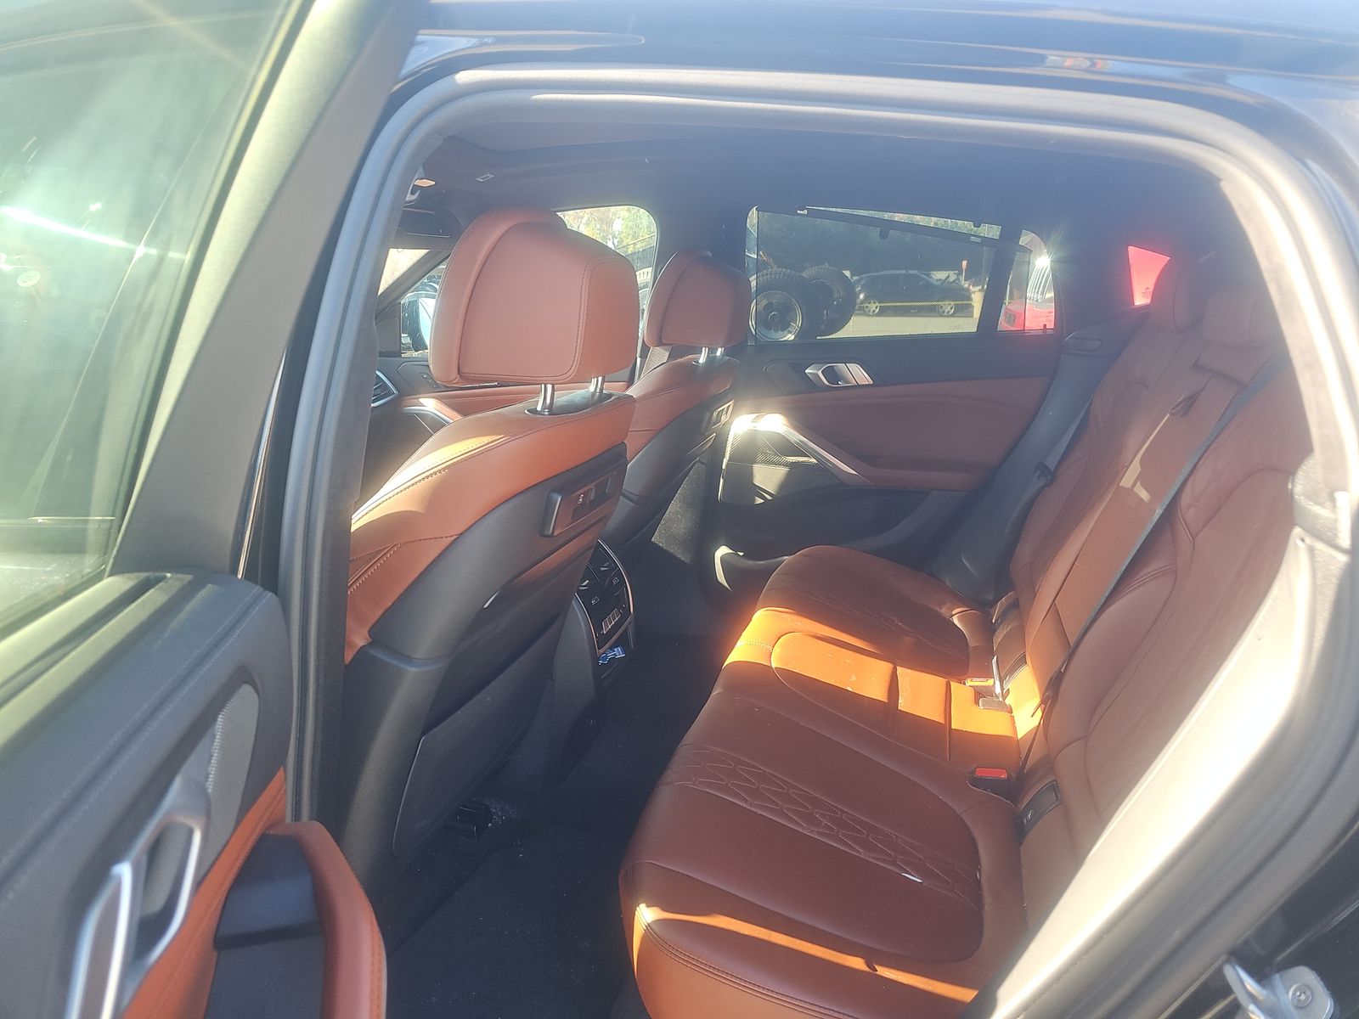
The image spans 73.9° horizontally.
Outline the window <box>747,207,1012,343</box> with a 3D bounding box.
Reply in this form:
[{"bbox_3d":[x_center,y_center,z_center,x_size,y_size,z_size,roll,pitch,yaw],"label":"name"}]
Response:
[{"bbox_3d":[0.433,-0.529,2.058,0.580,0.310,0.050,3,13,14],"label":"window"}]

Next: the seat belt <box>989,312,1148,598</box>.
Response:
[{"bbox_3d":[0.809,-0.094,1.885,0.260,0.620,0.120,3,13,14],"label":"seat belt"}]

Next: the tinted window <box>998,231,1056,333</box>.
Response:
[{"bbox_3d":[0.767,-0.495,1.978,0.140,0.230,0.040,3,13,14],"label":"tinted window"}]

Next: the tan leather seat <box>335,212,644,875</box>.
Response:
[{"bbox_3d":[-0.504,0.103,1.258,0.830,0.980,0.540,3,13,14],"label":"tan leather seat"}]

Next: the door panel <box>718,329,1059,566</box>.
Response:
[{"bbox_3d":[0.456,-0.113,2.122,0.780,0.580,0.130,3,13,14],"label":"door panel"}]

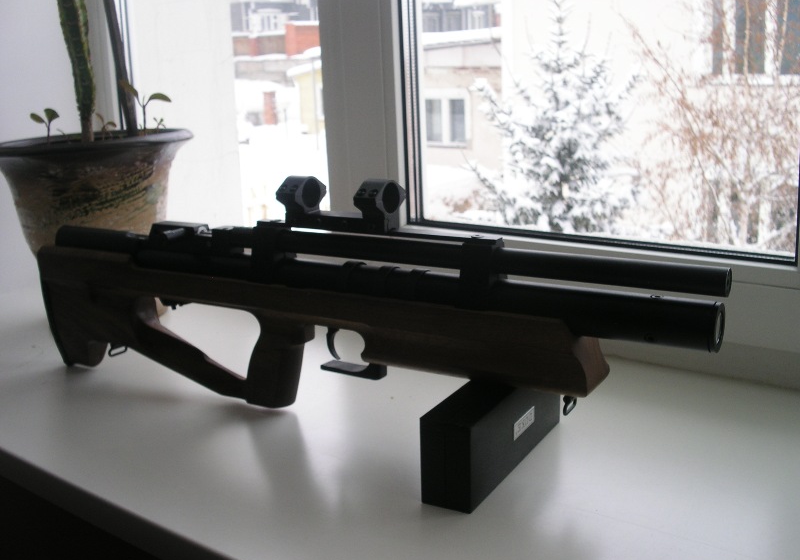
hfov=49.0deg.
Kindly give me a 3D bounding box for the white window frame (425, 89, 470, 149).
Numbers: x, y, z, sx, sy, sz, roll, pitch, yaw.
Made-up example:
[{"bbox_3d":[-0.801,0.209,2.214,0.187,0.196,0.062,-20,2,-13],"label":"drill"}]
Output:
[{"bbox_3d":[1.165,-4.058,22.000,1.420,1.460,0.150,7,17,30],"label":"white window frame"}]

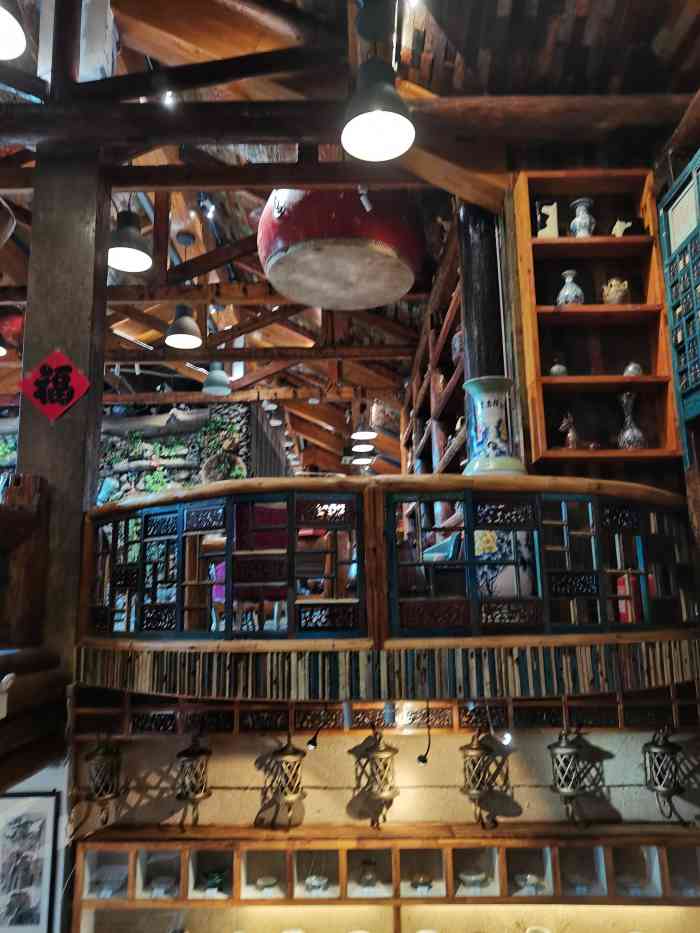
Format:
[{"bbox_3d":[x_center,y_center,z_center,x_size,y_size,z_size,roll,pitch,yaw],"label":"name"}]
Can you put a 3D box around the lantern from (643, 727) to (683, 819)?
[{"bbox_3d":[1.921,1.883,4.308,0.235,0.519,0.259,-1,-11,0],"label":"lantern"}]

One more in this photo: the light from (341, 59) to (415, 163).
[{"bbox_3d":[0.145,-1.970,3.827,0.400,0.390,0.400,-1,-11,0],"label":"light"}]

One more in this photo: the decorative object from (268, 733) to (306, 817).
[{"bbox_3d":[-0.382,1.908,4.313,0.210,0.500,0.210,-1,-11,0],"label":"decorative object"}]

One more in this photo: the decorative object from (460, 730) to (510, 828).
[{"bbox_3d":[0.795,1.919,4.305,0.235,0.541,0.259,-1,-11,0],"label":"decorative object"}]

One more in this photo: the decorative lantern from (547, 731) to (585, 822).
[{"bbox_3d":[1.333,1.901,4.307,0.235,0.530,0.259,-1,-11,0],"label":"decorative lantern"}]

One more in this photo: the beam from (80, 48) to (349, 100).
[{"bbox_3d":[-1.004,-2.818,5.002,1.958,0.130,0.120,-10,-11,-2],"label":"beam"}]

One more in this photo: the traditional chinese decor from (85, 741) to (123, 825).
[{"bbox_3d":[-1.515,1.949,4.309,0.210,0.500,0.210,-1,-11,0],"label":"traditional chinese decor"}]

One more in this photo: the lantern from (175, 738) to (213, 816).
[{"bbox_3d":[-0.960,1.925,4.311,0.210,0.500,0.210,-1,-11,0],"label":"lantern"}]

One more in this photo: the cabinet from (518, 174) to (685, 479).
[{"bbox_3d":[1.784,-1.090,5.122,0.919,2.158,0.330,-1,-11,0],"label":"cabinet"}]

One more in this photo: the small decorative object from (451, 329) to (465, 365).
[{"bbox_3d":[0.952,-1.029,6.011,0.180,0.310,0.180,-1,-11,0],"label":"small decorative object"}]

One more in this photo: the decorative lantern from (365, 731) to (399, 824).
[{"bbox_3d":[0.194,1.924,4.308,0.210,0.570,0.210,-1,-11,0],"label":"decorative lantern"}]

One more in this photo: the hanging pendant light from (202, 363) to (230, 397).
[{"bbox_3d":[-1.853,-1.246,9.790,0.400,0.400,0.400,-1,-11,0],"label":"hanging pendant light"}]

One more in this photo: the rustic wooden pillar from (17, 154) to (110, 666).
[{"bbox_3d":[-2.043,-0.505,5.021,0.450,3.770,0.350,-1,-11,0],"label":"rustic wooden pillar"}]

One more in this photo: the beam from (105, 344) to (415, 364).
[{"bbox_3d":[-1.131,-1.398,8.747,3.970,0.180,0.170,-1,-11,0],"label":"beam"}]

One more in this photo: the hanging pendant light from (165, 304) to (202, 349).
[{"bbox_3d":[-1.634,-1.388,6.900,0.360,0.370,0.360,-1,-11,0],"label":"hanging pendant light"}]

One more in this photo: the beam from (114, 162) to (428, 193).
[{"bbox_3d":[-0.600,-2.215,5.354,2.500,0.170,0.140,-1,-11,0],"label":"beam"}]

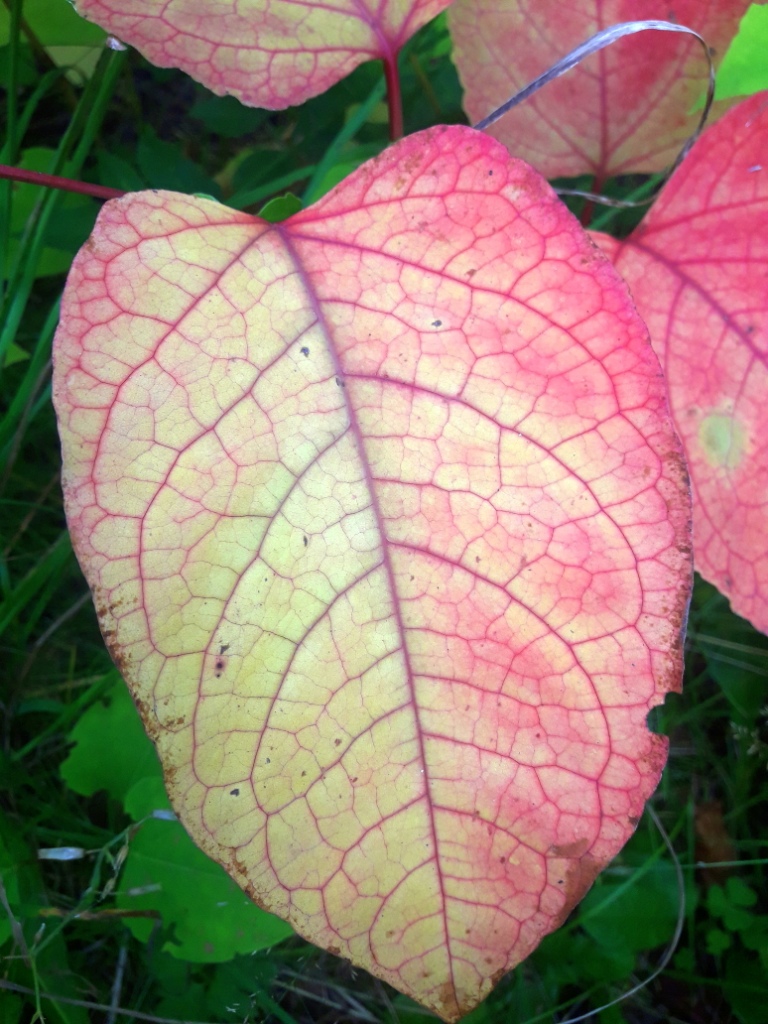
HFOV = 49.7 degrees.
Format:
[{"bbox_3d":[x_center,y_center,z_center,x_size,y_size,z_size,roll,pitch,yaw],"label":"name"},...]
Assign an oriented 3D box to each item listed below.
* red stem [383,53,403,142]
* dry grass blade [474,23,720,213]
[{"bbox_3d":[0.003,-0.119,0.241,0.004,0.031,0.004,-6,30,0],"label":"red stem"},{"bbox_3d":[0.064,-0.119,0.250,0.074,0.064,0.025,0,28,0],"label":"dry grass blade"}]

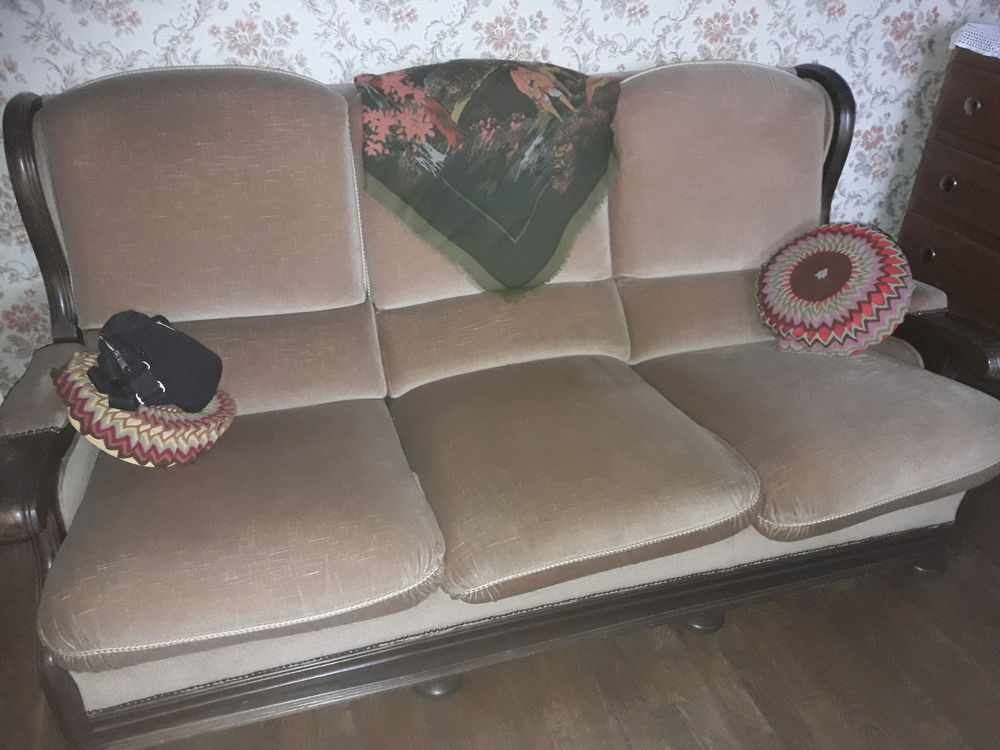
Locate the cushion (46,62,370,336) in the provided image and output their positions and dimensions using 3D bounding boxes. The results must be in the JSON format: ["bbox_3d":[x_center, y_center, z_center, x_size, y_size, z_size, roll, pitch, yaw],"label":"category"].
[{"bbox_3d":[-0.568,-0.355,1.607,0.565,0.477,0.146,-7,13,-17],"label":"cushion"}]

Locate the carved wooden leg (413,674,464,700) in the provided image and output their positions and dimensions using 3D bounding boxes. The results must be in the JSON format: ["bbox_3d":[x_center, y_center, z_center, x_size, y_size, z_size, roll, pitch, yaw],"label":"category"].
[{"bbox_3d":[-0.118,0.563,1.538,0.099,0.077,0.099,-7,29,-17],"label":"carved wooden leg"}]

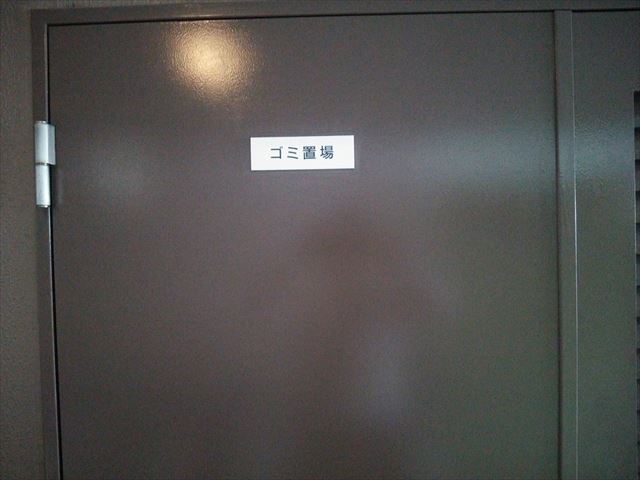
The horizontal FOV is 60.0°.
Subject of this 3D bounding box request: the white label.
[{"bbox_3d":[-0.028,-0.140,0.892,0.165,0.052,0.003,-1,1,1],"label":"white label"}]

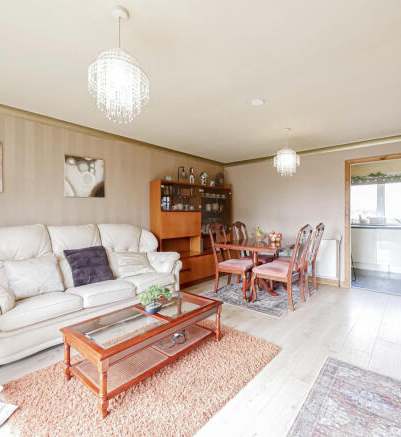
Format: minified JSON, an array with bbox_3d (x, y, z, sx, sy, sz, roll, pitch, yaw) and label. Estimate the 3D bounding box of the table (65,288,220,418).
[{"bbox_3d":[-0.395,0.966,1.925,0.550,0.380,1.150,0,1,41],"label":"table"}]

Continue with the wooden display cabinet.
[{"bbox_3d":[-0.075,0.260,4.319,0.350,1.740,1.890,0,1,41],"label":"wooden display cabinet"}]

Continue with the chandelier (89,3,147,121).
[{"bbox_3d":[-0.440,-0.840,1.302,0.340,0.620,0.340,0,1,41],"label":"chandelier"}]

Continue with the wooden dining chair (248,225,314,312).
[{"bbox_3d":[1.087,0.617,3.159,0.660,1.040,0.470,0,1,41],"label":"wooden dining chair"}]

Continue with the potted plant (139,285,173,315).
[{"bbox_3d":[-0.401,0.686,1.977,0.210,0.200,0.230,0,1,41],"label":"potted plant"}]

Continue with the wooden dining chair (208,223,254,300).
[{"bbox_3d":[0.546,0.615,3.611,0.660,1.040,0.480,0,1,41],"label":"wooden dining chair"}]

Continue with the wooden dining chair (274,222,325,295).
[{"bbox_3d":[1.538,0.611,3.668,0.660,1.030,0.470,0,1,41],"label":"wooden dining chair"}]

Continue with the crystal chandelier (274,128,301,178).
[{"bbox_3d":[1.183,-0.879,3.170,0.345,0.620,0.345,0,1,41],"label":"crystal chandelier"}]

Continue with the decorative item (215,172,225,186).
[{"bbox_3d":[0.416,-0.782,4.930,0.170,0.310,0.190,0,1,41],"label":"decorative item"}]

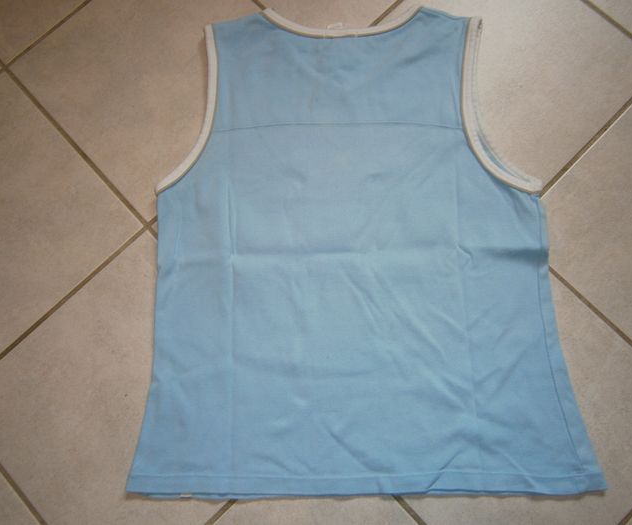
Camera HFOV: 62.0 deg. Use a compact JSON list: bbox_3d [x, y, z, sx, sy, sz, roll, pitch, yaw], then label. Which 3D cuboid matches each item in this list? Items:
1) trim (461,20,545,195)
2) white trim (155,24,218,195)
[{"bbox_3d":[0.228,-0.208,0.675,0.085,0.020,0.260,-8,78,1],"label":"trim"},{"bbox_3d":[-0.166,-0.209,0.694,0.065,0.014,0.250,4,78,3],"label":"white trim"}]

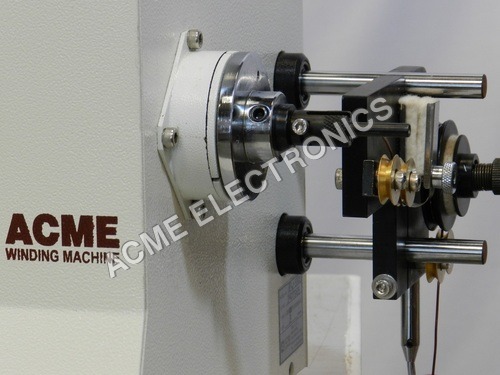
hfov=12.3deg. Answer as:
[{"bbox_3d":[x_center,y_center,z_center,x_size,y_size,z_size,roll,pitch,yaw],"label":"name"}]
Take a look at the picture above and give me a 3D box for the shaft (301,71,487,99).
[{"bbox_3d":[0.069,-0.050,1.131,0.093,0.012,0.012,2,10,16],"label":"shaft"}]

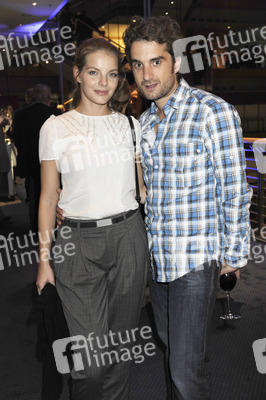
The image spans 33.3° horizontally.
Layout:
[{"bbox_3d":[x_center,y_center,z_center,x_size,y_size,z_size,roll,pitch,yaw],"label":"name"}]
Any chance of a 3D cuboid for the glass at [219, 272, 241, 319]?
[{"bbox_3d":[0.353,0.344,1.630,0.075,0.185,0.075,-3,-2,0],"label":"glass"}]

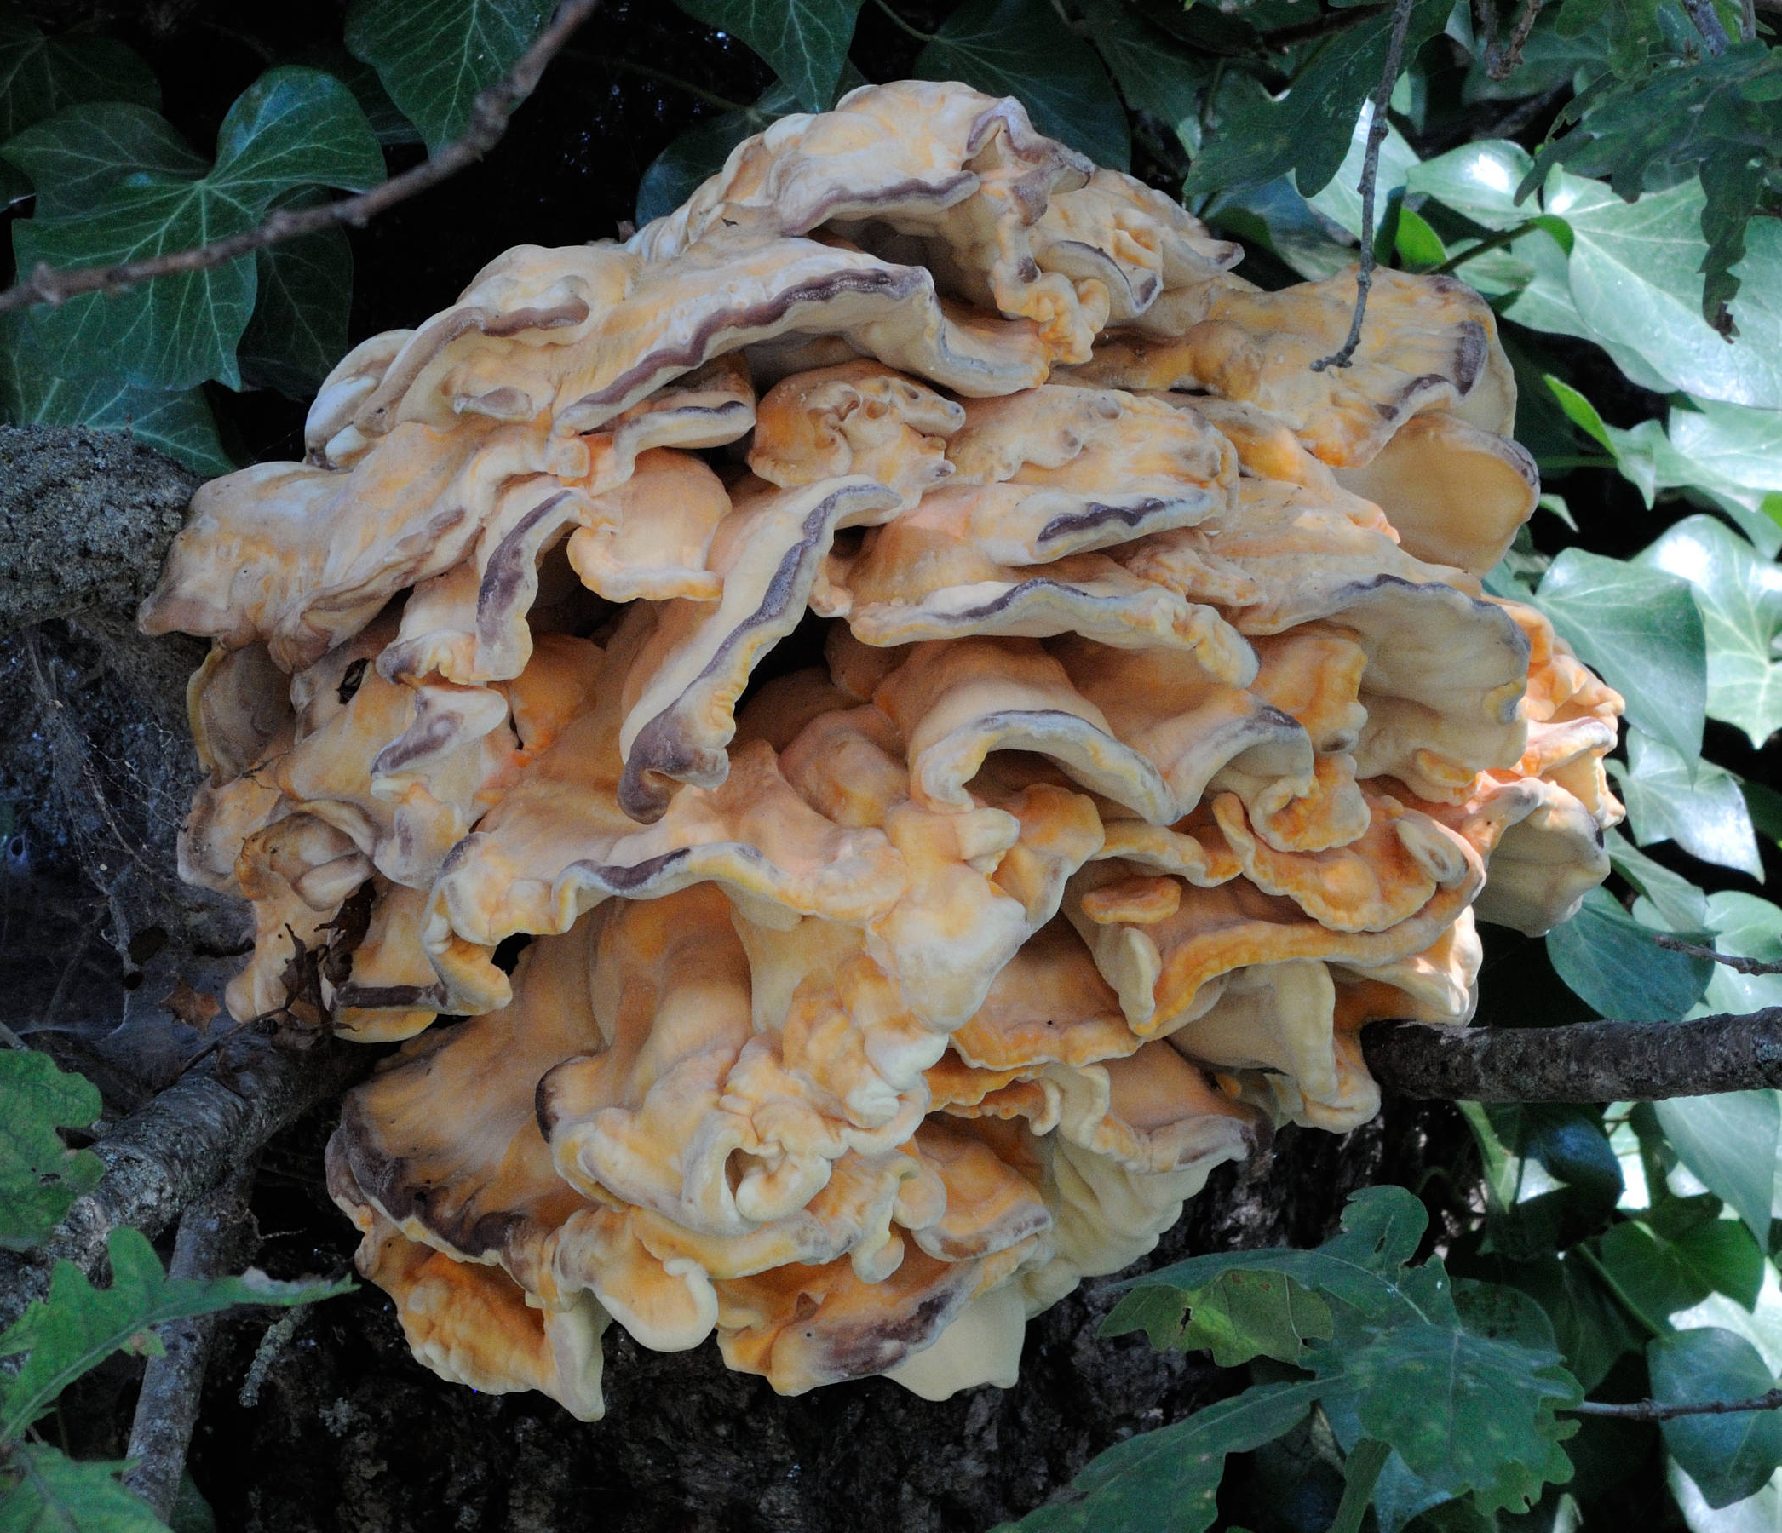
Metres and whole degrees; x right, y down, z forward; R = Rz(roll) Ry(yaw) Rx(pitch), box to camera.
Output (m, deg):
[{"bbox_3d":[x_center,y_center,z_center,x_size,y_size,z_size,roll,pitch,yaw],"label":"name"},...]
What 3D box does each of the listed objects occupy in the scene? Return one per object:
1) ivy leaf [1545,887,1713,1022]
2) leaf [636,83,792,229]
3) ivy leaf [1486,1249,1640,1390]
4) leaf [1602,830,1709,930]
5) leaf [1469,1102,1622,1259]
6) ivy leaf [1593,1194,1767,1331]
[{"bbox_3d":[0.171,0.044,2.740,0.039,0.035,0.012,0,-21,9],"label":"ivy leaf"},{"bbox_3d":[-0.039,-0.139,2.760,0.042,0.044,0.014,0,-21,16],"label":"leaf"},{"bbox_3d":[0.157,0.129,2.770,0.038,0.040,0.014,0,-18,-6],"label":"ivy leaf"},{"bbox_3d":[0.177,0.027,2.760,0.034,0.029,0.011,0,-27,-24],"label":"leaf"},{"bbox_3d":[0.153,0.095,2.760,0.036,0.042,0.016,0,-21,-13],"label":"leaf"},{"bbox_3d":[0.184,0.117,2.760,0.041,0.035,0.013,0,-18,-6],"label":"ivy leaf"}]

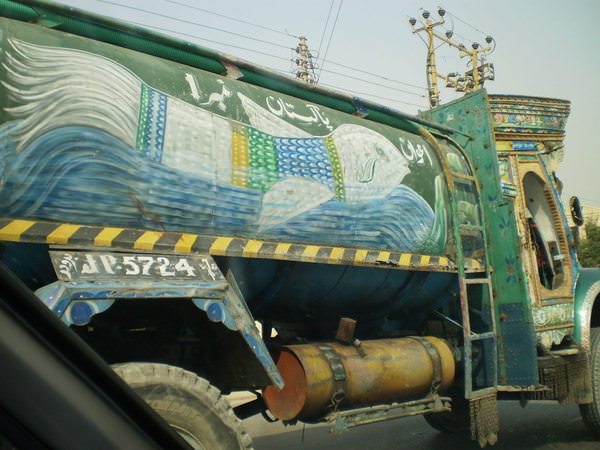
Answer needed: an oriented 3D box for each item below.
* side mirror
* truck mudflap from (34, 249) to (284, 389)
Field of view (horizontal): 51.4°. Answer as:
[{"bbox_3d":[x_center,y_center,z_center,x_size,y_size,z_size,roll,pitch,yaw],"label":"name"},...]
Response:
[{"bbox_3d":[2.075,-0.101,4.682,0.045,0.220,0.110,1,-10,-19],"label":"side mirror"},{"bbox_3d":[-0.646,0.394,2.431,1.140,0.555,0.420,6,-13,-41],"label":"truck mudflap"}]

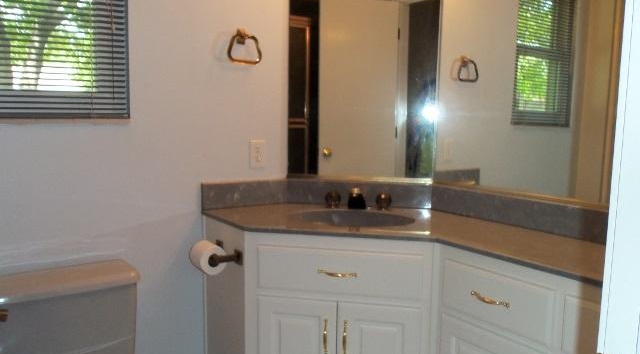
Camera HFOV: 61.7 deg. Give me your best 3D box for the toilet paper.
[{"bbox_3d":[-0.383,0.278,1.842,0.101,0.101,0.102,-4,8,-35],"label":"toilet paper"}]

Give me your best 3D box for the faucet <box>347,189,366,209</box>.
[{"bbox_3d":[0.145,0.090,2.106,0.072,0.078,0.125,2,6,11],"label":"faucet"}]

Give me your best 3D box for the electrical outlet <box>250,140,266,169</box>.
[{"bbox_3d":[-0.251,-0.092,2.165,0.070,0.114,0.008,-4,8,-35],"label":"electrical outlet"}]

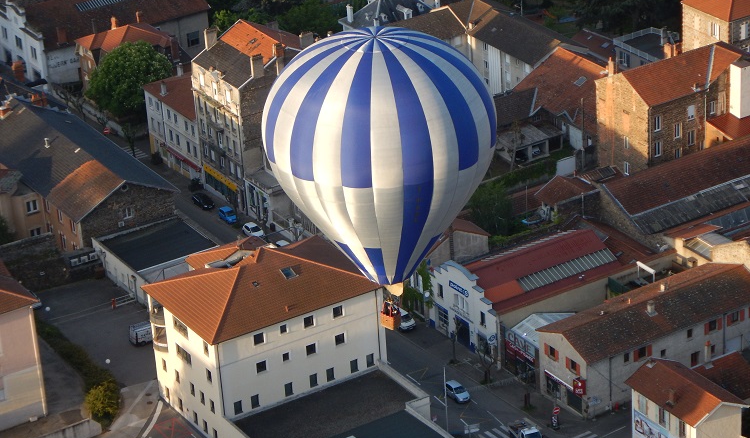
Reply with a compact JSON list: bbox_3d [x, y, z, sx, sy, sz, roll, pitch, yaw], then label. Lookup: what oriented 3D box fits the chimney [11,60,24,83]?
[{"bbox_3d":[-53.945,-22.307,330.838,1.600,3.200,0.850,-18,29,-28],"label":"chimney"}]

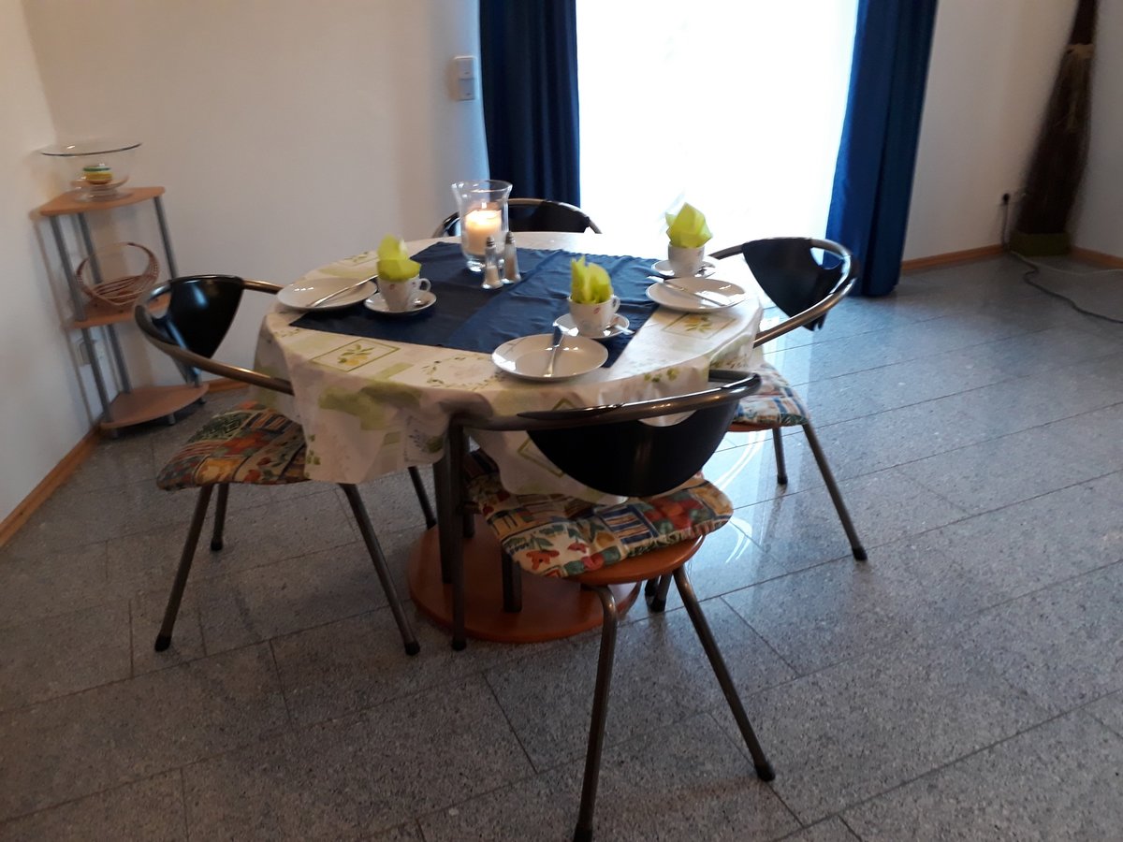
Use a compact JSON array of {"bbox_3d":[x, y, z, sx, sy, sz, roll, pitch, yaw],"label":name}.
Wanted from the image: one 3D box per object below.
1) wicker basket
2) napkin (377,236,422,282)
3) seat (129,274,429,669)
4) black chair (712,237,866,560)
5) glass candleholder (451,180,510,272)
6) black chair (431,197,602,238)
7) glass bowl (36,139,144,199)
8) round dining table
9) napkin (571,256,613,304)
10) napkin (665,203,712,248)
[{"bbox_3d":[-1.444,-0.474,2.854,0.250,0.200,0.180,-12,29,-21],"label":"wicker basket"},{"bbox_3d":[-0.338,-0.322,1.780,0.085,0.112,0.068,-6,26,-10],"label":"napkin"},{"bbox_3d":[-0.638,0.060,2.009,0.590,0.790,0.530,-2,26,-3],"label":"seat"},{"bbox_3d":[0.425,-0.038,2.146,0.585,0.780,0.540,-8,27,-14],"label":"black chair"},{"bbox_3d":[-0.184,-0.459,2.071,0.141,0.193,0.141,-1,26,0],"label":"glass candleholder"},{"bbox_3d":[-0.116,-0.195,2.502,0.530,0.790,0.590,-3,27,-4],"label":"black chair"},{"bbox_3d":[-1.449,-0.773,2.724,0.290,0.145,0.290,-14,29,-24],"label":"glass bowl"},{"bbox_3d":[-0.090,0.039,2.067,1.090,0.728,1.090,-1,26,0],"label":"round dining table"},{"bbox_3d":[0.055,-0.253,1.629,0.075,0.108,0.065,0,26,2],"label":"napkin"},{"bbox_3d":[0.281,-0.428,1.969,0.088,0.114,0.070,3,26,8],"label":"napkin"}]

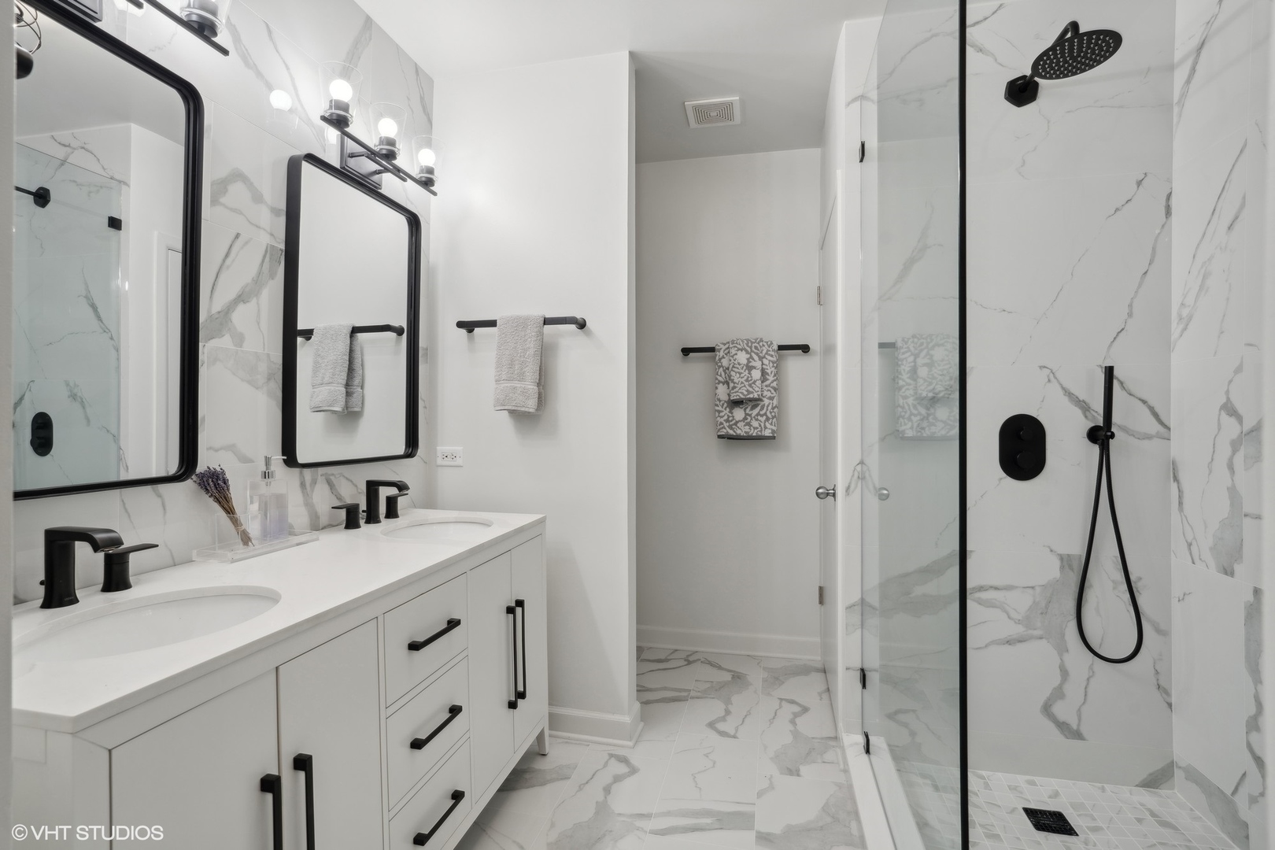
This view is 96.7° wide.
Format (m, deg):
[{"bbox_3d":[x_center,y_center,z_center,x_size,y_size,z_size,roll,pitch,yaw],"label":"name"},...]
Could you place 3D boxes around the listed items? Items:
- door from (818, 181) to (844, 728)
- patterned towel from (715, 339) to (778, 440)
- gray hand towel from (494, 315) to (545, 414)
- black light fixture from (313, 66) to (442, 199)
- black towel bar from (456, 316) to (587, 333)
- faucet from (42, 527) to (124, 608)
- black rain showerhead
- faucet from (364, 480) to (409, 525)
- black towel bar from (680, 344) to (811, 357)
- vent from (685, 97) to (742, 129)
[{"bbox_3d":[0.864,0.151,2.494,0.040,2.080,0.705,0,0,13],"label":"door"},{"bbox_3d":[0.557,-0.183,2.897,0.312,0.509,0.090,0,0,13],"label":"patterned towel"},{"bbox_3d":[-0.443,-0.231,2.176,0.207,0.375,0.077,0,0,13],"label":"gray hand towel"},{"bbox_3d":[-0.884,-0.980,1.962,0.169,0.220,0.595,0,0,13],"label":"black light fixture"},{"bbox_3d":[-0.454,-0.385,2.191,0.516,0.043,0.074,0,0,13],"label":"black towel bar"},{"bbox_3d":[-1.066,0.272,1.090,0.145,0.148,0.052,0,0,13],"label":"faucet"},{"bbox_3d":[1.237,-1.076,1.688,0.203,0.136,0.419,0,0,13],"label":"black rain showerhead"},{"bbox_3d":[-0.867,0.264,1.955,0.145,0.148,0.054,0,0,13],"label":"faucet"},{"bbox_3d":[0.552,-0.381,2.917,0.656,0.044,0.075,0,0,13],"label":"black towel bar"},{"bbox_3d":[0.345,-1.397,2.562,0.234,0.020,0.222,0,0,13],"label":"vent"}]

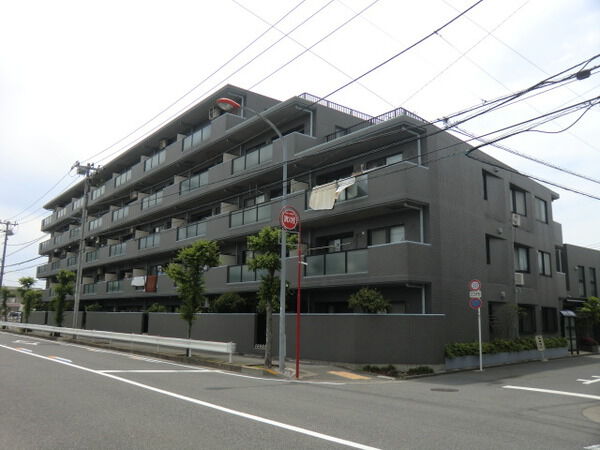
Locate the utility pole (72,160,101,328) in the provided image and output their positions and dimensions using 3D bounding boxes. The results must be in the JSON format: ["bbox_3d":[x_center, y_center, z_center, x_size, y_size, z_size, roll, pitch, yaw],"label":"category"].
[{"bbox_3d":[-14.475,1.513,33.345,1.800,11.730,0.750,7,-12,-38],"label":"utility pole"}]

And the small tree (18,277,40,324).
[{"bbox_3d":[-24.799,7.213,46.063,1.900,5.000,1.900,9,-13,-38],"label":"small tree"}]

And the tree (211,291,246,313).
[{"bbox_3d":[-3.587,4.739,24.981,1.700,2.750,1.700,9,-13,-38],"label":"tree"}]

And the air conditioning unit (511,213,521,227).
[{"bbox_3d":[9.663,-0.226,22.769,0.740,0.560,0.300,8,-12,-38],"label":"air conditioning unit"}]

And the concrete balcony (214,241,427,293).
[{"bbox_3d":[-0.069,2.192,22.349,1.400,1.380,13.400,9,-13,-38],"label":"concrete balcony"}]

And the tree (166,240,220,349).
[{"bbox_3d":[-4.229,2.872,19.961,1.950,4.560,1.950,8,-12,-38],"label":"tree"}]

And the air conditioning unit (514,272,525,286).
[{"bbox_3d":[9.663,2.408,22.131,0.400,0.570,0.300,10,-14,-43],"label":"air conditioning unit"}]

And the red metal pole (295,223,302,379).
[{"bbox_3d":[-0.016,2.043,13.978,0.090,4.290,0.090,9,-12,-38],"label":"red metal pole"}]

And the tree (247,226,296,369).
[{"bbox_3d":[-0.901,2.254,16.054,1.500,4.470,1.500,0,-10,0],"label":"tree"}]

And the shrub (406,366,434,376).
[{"bbox_3d":[3.579,4.305,14.946,0.800,0.270,0.580,10,-14,-43],"label":"shrub"}]

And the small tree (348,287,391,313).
[{"bbox_3d":[2.454,3.533,17.676,1.350,2.690,1.350,9,-13,-38],"label":"small tree"}]

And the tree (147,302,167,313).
[{"bbox_3d":[-8.736,5.764,30.465,1.050,2.110,1.050,8,-12,-38],"label":"tree"}]

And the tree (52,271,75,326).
[{"bbox_3d":[-16.796,5.518,35.627,1.400,4.590,1.400,8,-12,-38],"label":"tree"}]

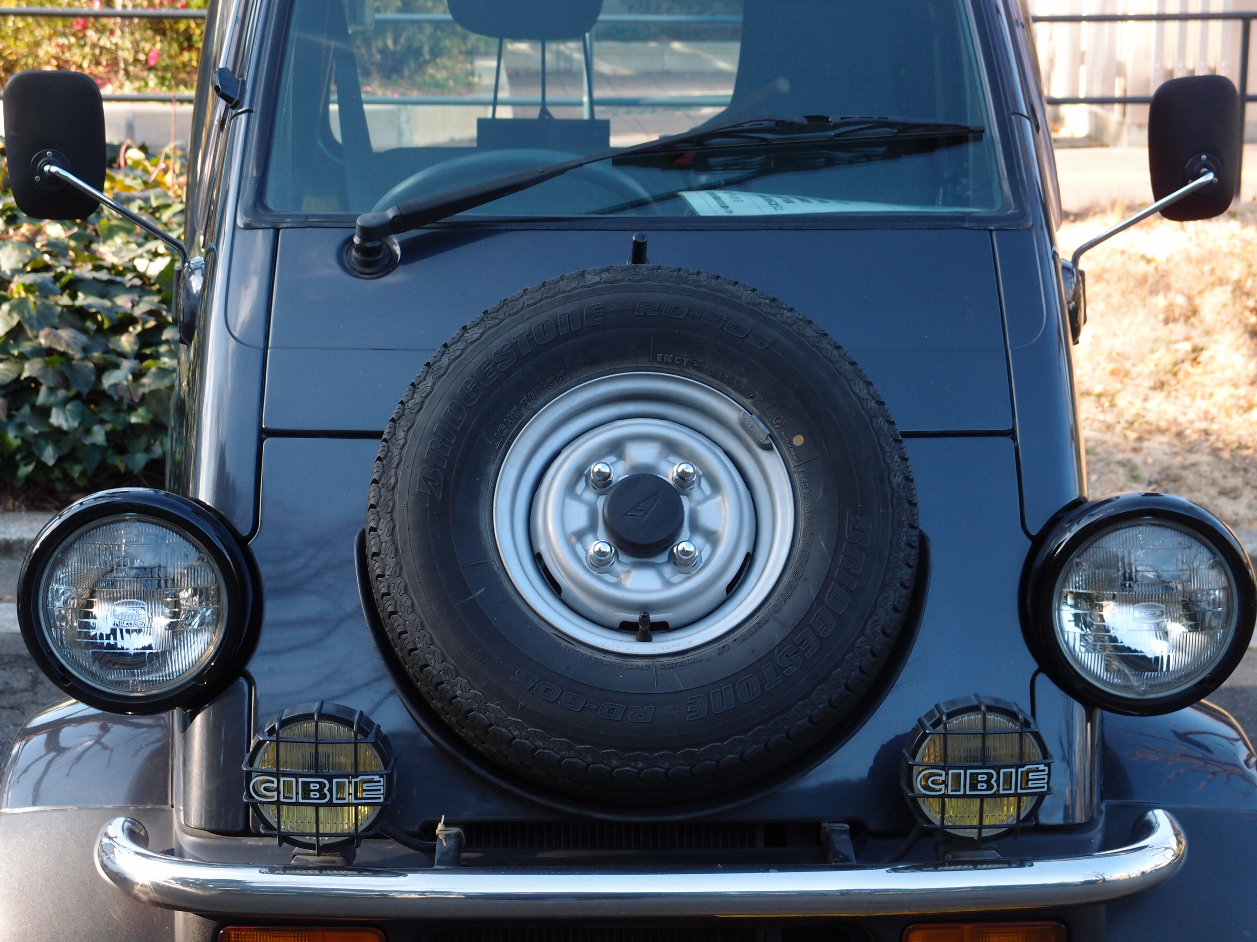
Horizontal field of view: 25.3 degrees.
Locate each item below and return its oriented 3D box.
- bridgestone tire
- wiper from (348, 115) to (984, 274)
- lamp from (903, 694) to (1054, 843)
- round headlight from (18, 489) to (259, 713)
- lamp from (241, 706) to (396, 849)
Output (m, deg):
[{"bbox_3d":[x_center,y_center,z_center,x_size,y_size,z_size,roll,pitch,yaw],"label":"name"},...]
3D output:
[{"bbox_3d":[0.013,0.057,2.673,0.530,0.530,0.148,0,-21,-1],"label":"bridgestone tire"},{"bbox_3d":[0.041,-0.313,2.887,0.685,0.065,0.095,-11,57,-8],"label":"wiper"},{"bbox_3d":[0.314,0.267,2.530,0.130,0.124,0.095,0,13,-1],"label":"lamp"},{"bbox_3d":[-0.464,0.111,2.669,0.220,0.215,0.140,0,13,-1],"label":"round headlight"},{"bbox_3d":[-0.278,0.271,2.520,0.130,0.124,0.095,0,13,-1],"label":"lamp"}]

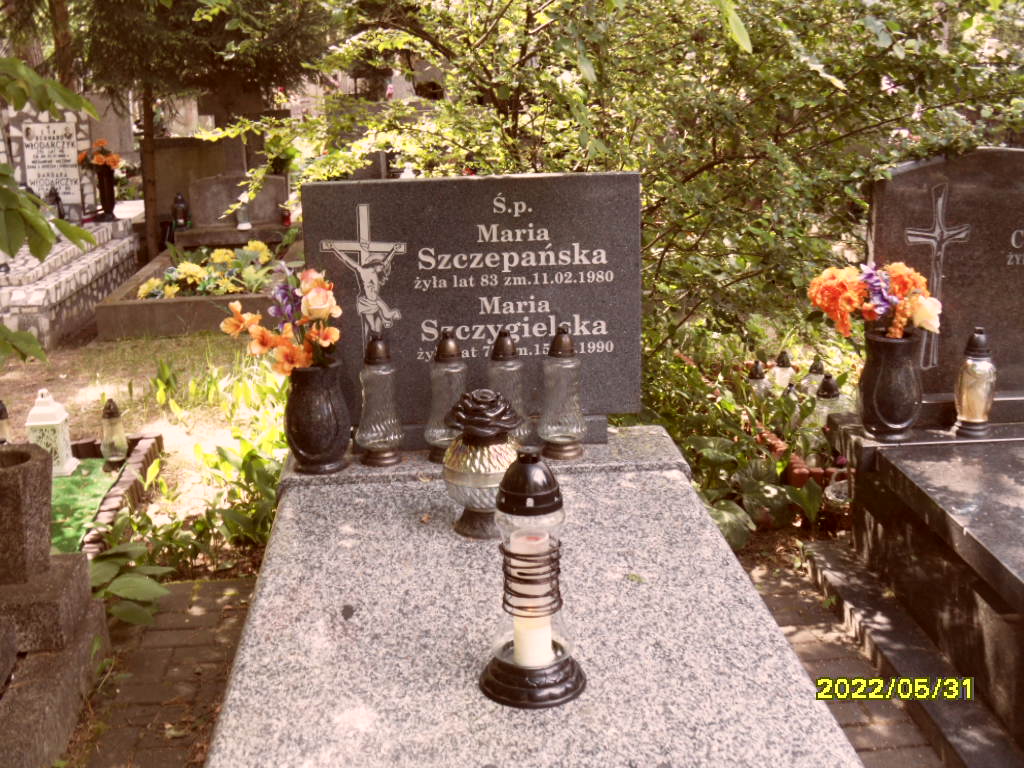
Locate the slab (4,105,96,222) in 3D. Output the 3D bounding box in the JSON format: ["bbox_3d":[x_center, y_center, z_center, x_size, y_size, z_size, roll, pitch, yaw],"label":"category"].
[{"bbox_3d":[-3.406,-1.652,8.768,0.620,0.870,0.160,-2,15,-5],"label":"slab"}]

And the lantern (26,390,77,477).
[{"bbox_3d":[-1.750,0.174,4.441,0.160,0.305,0.160,-3,15,-8],"label":"lantern"}]

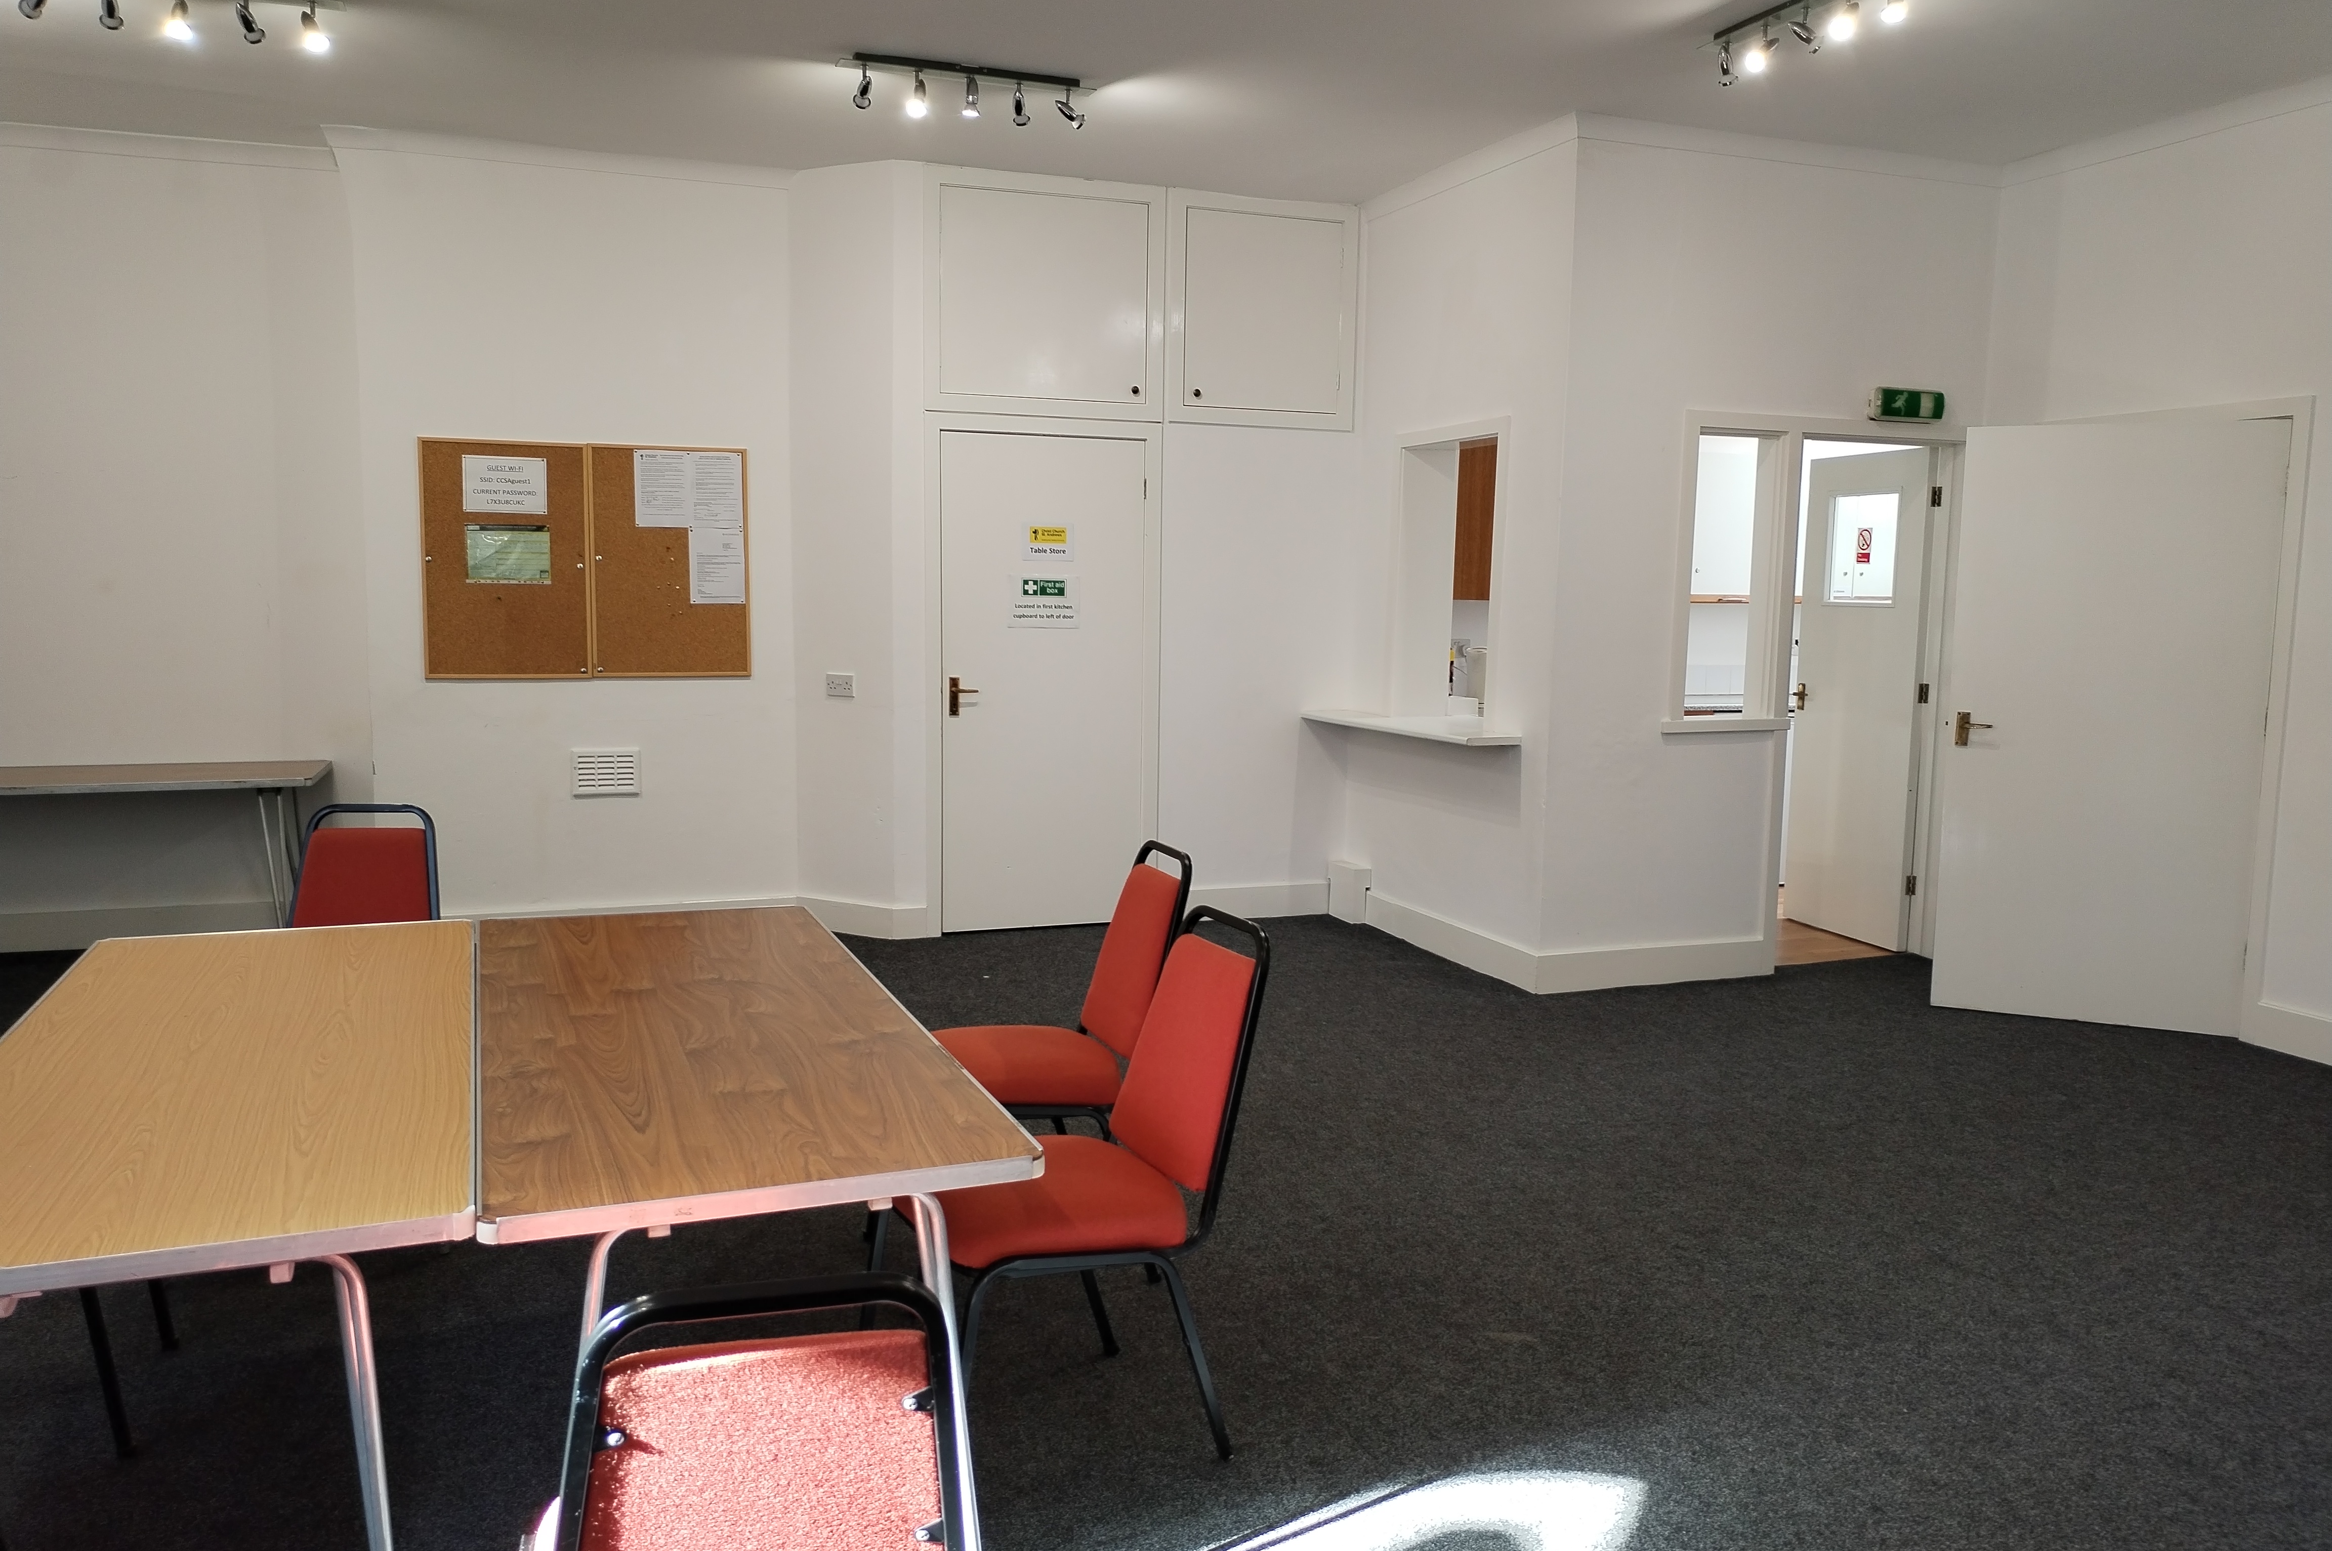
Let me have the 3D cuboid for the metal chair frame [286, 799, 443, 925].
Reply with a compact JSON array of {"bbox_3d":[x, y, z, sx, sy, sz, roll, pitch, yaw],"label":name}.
[{"bbox_3d":[-1.950,0.540,4.113,0.450,0.885,0.600,0,7,-5],"label":"metal chair frame"}]

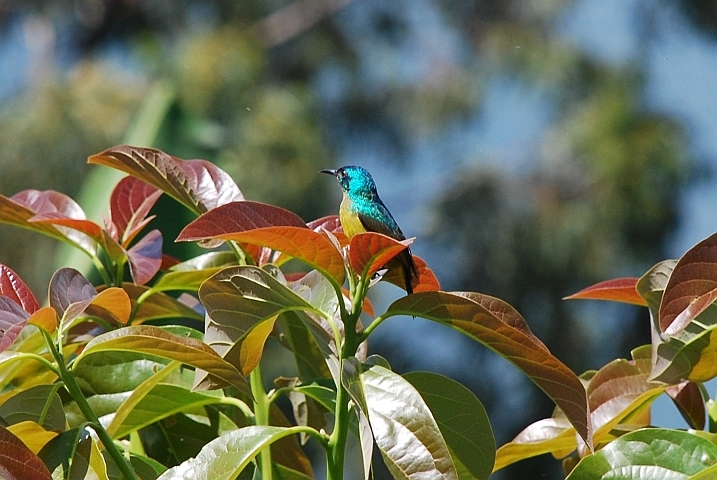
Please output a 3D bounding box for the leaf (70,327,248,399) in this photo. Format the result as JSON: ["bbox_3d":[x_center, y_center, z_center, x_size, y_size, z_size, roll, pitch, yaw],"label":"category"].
[{"bbox_3d":[-0.121,0.076,2.480,0.113,0.041,0.043,13,-1,12],"label":"leaf"}]

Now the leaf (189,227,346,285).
[{"bbox_3d":[-0.060,0.008,2.500,0.105,0.040,0.046,9,-6,-15],"label":"leaf"}]

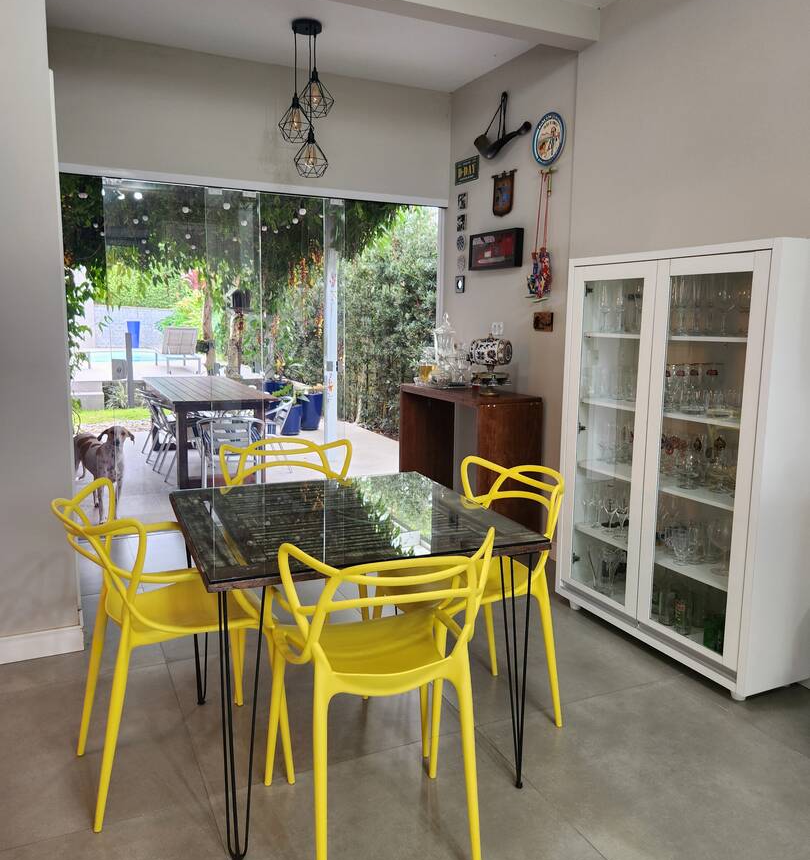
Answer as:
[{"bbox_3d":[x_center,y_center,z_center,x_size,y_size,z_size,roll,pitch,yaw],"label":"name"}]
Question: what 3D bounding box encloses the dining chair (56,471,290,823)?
[{"bbox_3d":[-0.696,0.604,2.147,0.580,0.860,0.542,-4,10,-30],"label":"dining chair"}]

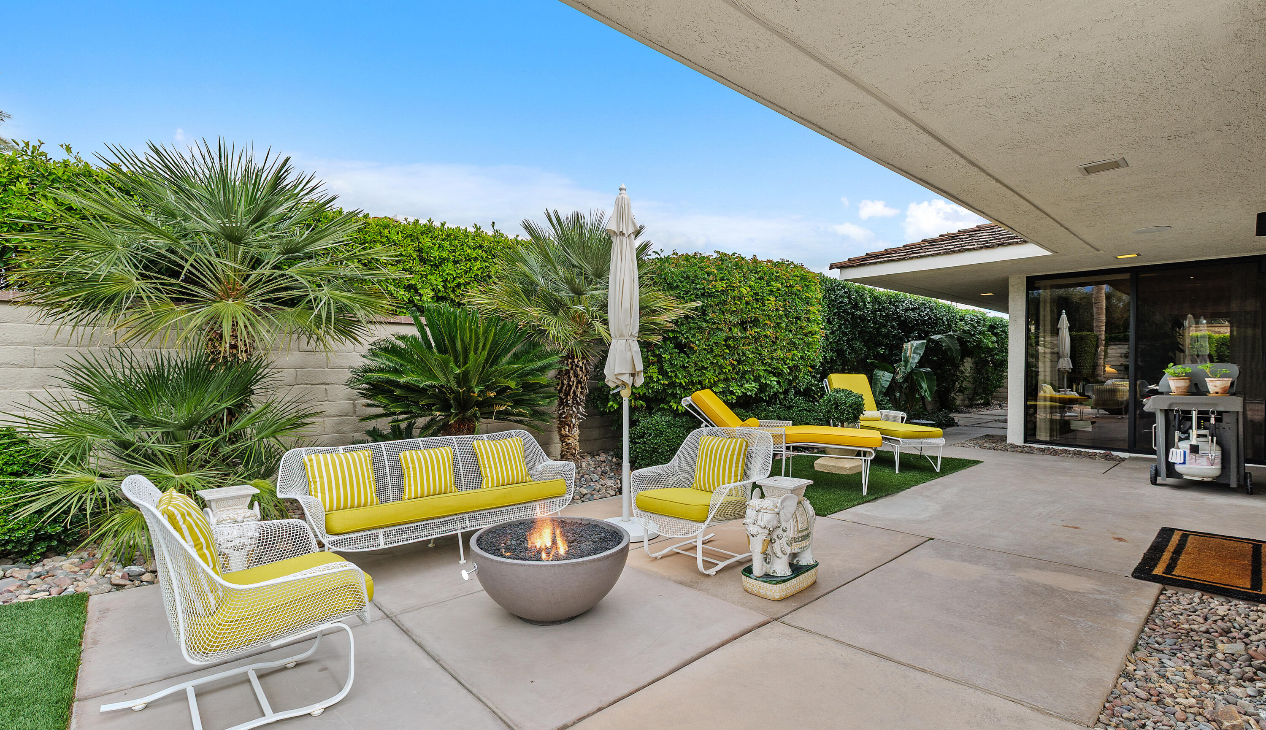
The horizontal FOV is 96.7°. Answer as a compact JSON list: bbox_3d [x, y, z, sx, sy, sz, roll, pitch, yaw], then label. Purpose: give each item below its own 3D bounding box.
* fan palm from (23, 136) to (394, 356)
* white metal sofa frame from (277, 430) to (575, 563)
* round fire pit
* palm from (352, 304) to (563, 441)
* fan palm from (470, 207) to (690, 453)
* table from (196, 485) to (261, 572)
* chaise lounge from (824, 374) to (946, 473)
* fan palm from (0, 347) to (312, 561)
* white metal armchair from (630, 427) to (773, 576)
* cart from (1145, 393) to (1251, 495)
[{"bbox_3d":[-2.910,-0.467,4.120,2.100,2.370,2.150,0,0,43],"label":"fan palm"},{"bbox_3d":[-1.166,0.830,3.500,1.760,0.680,0.720,0,0,-41],"label":"white metal sofa frame"},{"bbox_3d":[-0.405,1.030,2.760,0.780,0.365,0.780,0,0,0],"label":"round fire pit"},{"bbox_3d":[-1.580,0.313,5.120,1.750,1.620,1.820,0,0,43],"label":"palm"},{"bbox_3d":[-0.645,-0.340,6.700,2.550,3.020,2.350,0,0,0],"label":"fan palm"},{"bbox_3d":[-2.090,0.938,2.920,0.400,0.550,0.260,0,0,39],"label":"table"},{"bbox_3d":[2.933,0.645,6.755,0.650,1.050,1.460,0,0,-15],"label":"chaise lounge"},{"bbox_3d":[-2.970,0.576,3.700,1.550,1.280,1.600,0,0,43],"label":"fan palm"},{"bbox_3d":[0.430,0.785,3.410,0.690,0.770,0.730,0,0,41],"label":"white metal armchair"},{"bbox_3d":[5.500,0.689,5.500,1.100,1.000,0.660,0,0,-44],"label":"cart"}]

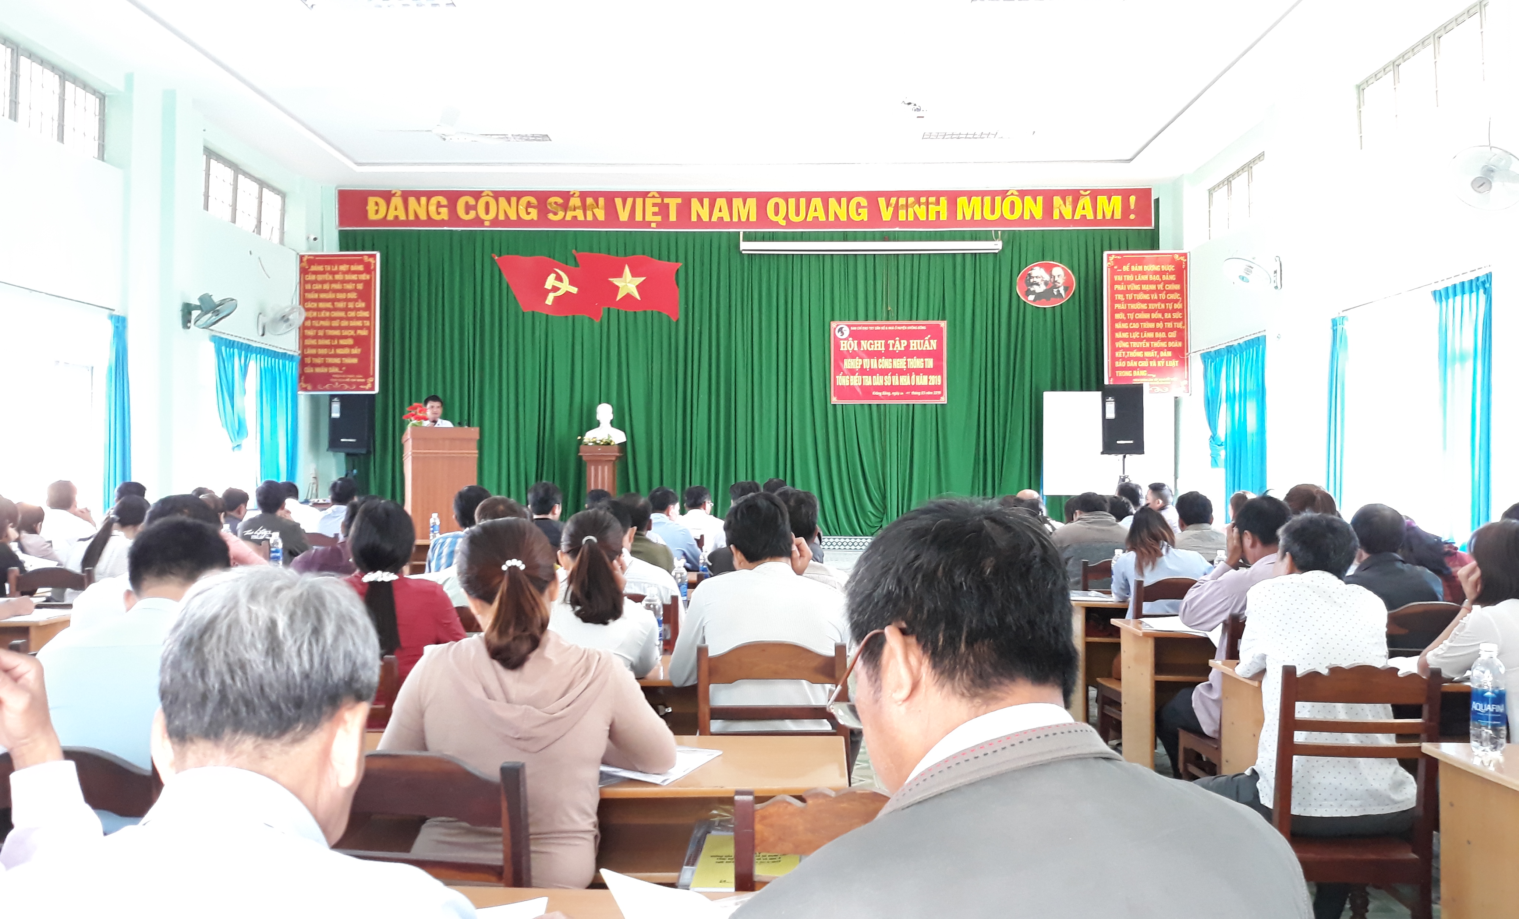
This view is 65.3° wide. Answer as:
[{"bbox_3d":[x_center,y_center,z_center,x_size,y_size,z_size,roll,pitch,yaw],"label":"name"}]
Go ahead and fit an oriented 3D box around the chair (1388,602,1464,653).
[{"bbox_3d":[2.040,0.895,3.800,0.400,0.910,0.440,0,-1,2],"label":"chair"}]

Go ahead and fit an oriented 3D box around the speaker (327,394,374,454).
[{"bbox_3d":[-4.387,-0.434,12.750,0.430,0.730,0.410,0,-1,2],"label":"speaker"}]

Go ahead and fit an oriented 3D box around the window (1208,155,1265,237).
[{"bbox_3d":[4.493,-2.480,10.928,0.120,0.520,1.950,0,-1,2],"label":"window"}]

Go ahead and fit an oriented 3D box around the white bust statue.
[{"bbox_3d":[-1.480,-0.345,11.400,0.400,0.410,0.240,0,-1,2],"label":"white bust statue"}]

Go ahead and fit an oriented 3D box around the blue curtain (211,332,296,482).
[{"bbox_3d":[-4.410,-0.177,10.520,0.140,1.650,1.620,0,-1,2],"label":"blue curtain"}]

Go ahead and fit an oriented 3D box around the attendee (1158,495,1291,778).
[{"bbox_3d":[1.660,0.770,4.150,0.490,1.270,0.750,0,-1,-5],"label":"attendee"}]

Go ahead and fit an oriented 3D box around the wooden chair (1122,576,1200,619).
[{"bbox_3d":[1.760,0.964,5.120,0.420,0.920,0.450,0,-1,2],"label":"wooden chair"}]

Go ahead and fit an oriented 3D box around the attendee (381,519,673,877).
[{"bbox_3d":[-0.395,0.715,2.100,0.490,1.235,0.650,0,-1,2],"label":"attendee"}]

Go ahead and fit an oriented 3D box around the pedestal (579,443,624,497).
[{"bbox_3d":[-1.685,0.423,12.600,0.470,1.150,0.450,0,-1,2],"label":"pedestal"}]

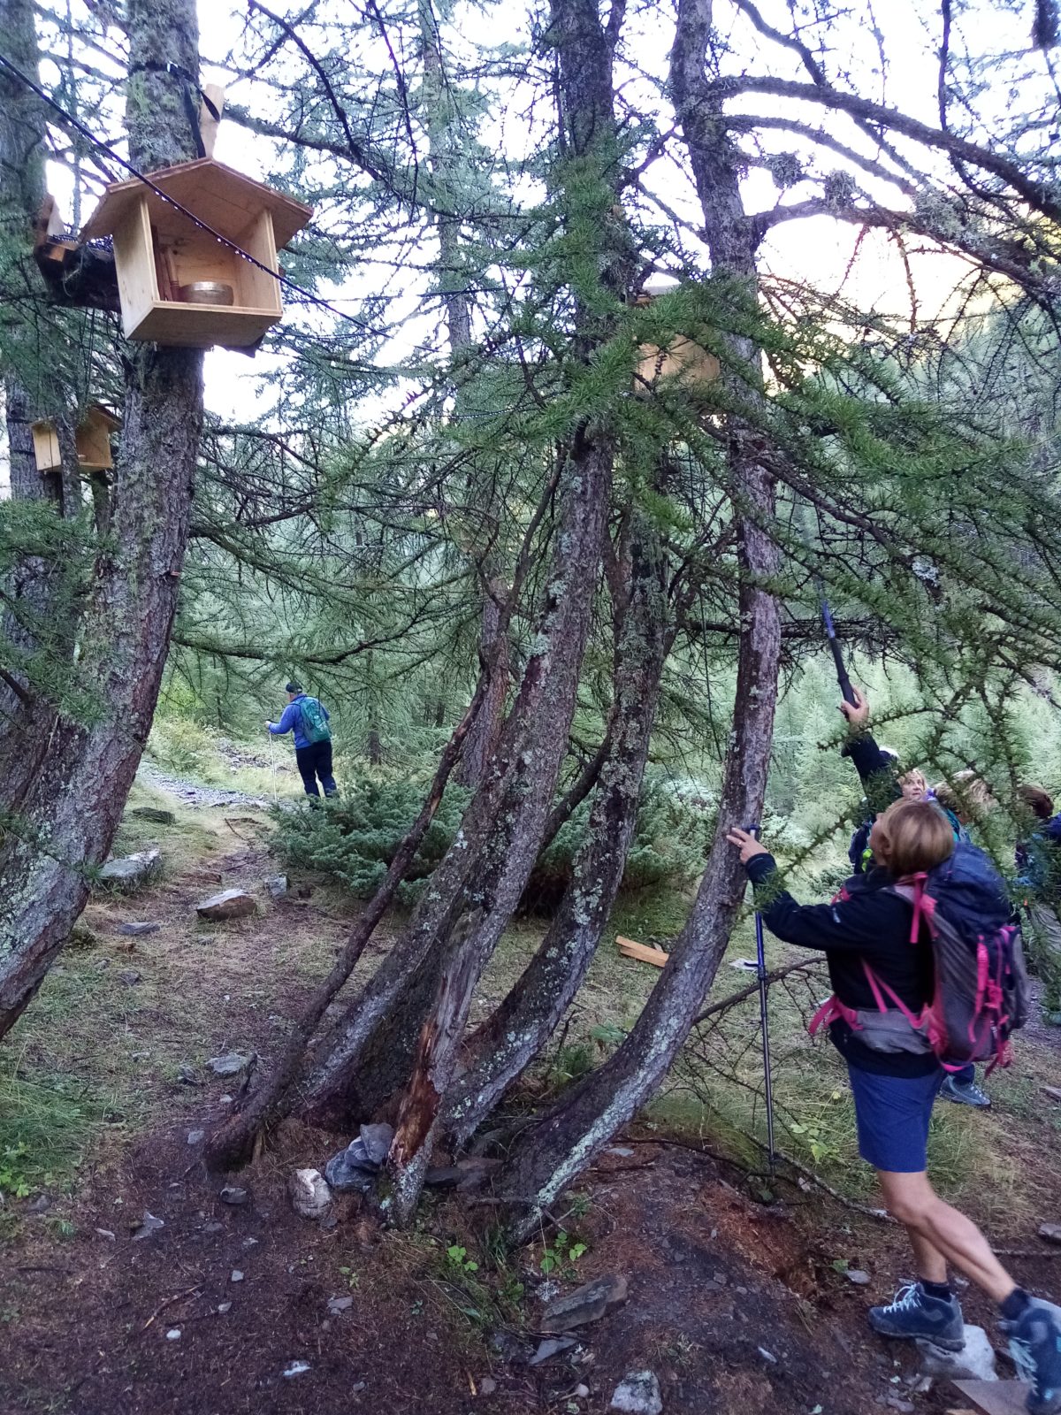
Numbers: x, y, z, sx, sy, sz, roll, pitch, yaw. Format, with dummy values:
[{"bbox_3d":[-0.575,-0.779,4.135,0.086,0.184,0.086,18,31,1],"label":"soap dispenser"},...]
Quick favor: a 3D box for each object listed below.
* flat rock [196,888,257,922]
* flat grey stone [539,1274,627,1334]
[{"bbox_3d":[-1.959,1.286,6.850,0.360,0.165,0.260,-7,0,-11],"label":"flat rock"},{"bbox_3d":[0.144,1.563,2.790,0.235,0.065,0.100,-7,0,-34],"label":"flat grey stone"}]

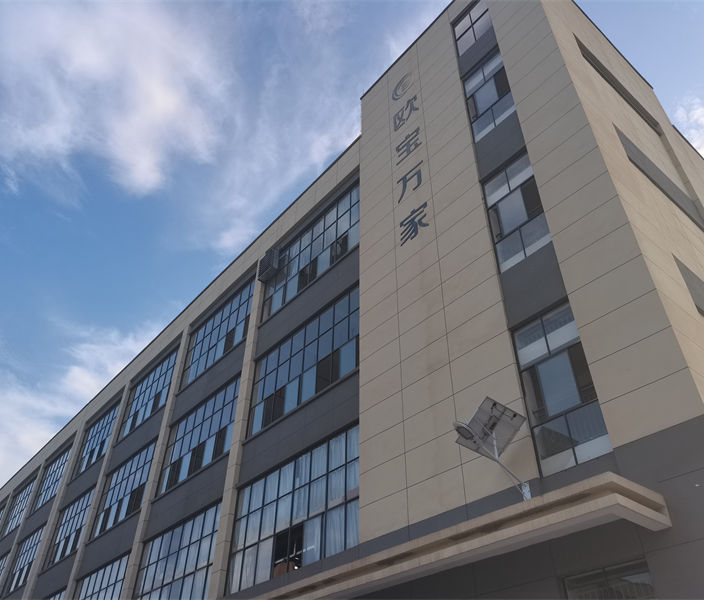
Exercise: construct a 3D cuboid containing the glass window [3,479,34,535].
[{"bbox_3d":[-20.138,12.640,36.458,0.120,2.884,5.402,28,-46,-29],"label":"glass window"}]

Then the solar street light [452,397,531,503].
[{"bbox_3d":[1.886,2.025,8.286,1.409,1.282,0.613,28,-46,-29],"label":"solar street light"}]

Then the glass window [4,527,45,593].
[{"bbox_3d":[-16.182,12.928,30.003,0.120,2.679,5.402,28,-46,-29],"label":"glass window"}]

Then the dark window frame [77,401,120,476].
[{"bbox_3d":[-12.181,6.715,28.912,0.120,2.847,5.365,28,-46,-29],"label":"dark window frame"}]

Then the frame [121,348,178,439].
[{"bbox_3d":[-8.546,4.018,25.457,0.120,2.774,5.365,28,-46,-29],"label":"frame"}]

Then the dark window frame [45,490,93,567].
[{"bbox_3d":[-12.232,9.961,26.279,0.120,2.694,5.365,28,-46,-29],"label":"dark window frame"}]

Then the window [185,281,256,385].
[{"bbox_3d":[-4.841,1.254,21.948,0.120,2.737,5.293,28,-46,-29],"label":"window"}]

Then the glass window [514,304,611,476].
[{"bbox_3d":[3.100,1.250,9.135,0.120,2.650,1.183,28,-46,-29],"label":"glass window"}]

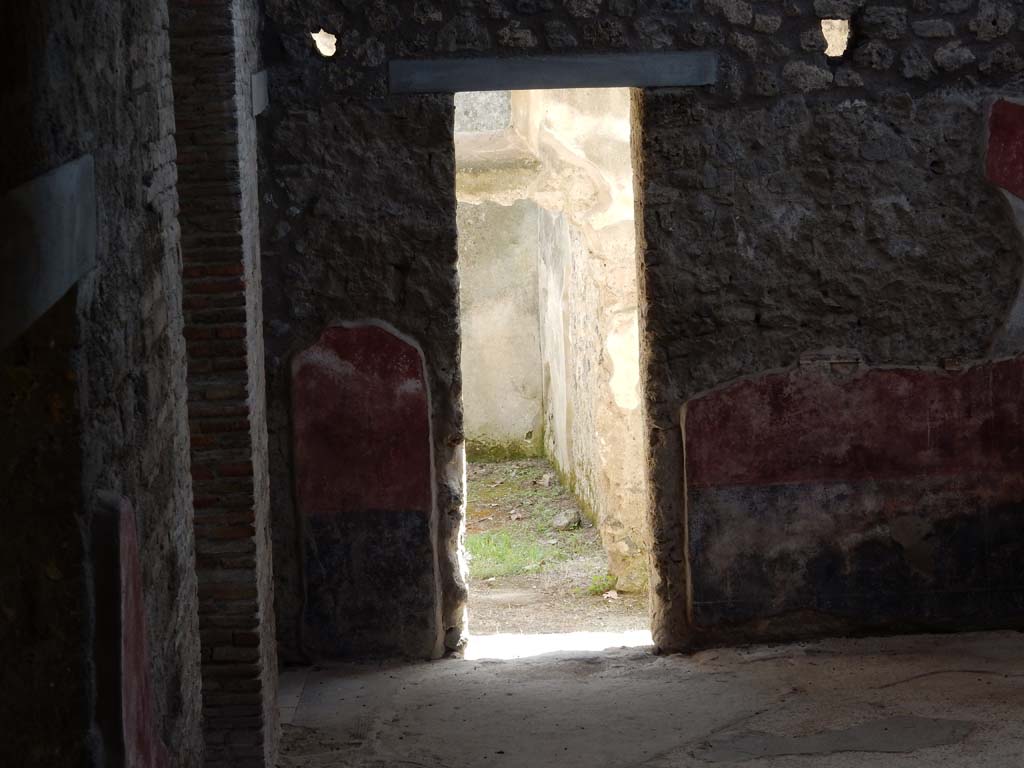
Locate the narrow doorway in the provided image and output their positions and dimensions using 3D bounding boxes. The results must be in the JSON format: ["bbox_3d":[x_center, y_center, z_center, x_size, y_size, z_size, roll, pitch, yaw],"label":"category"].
[{"bbox_3d":[0.153,-0.059,11.559,0.741,2.200,0.400,-2,7,-4],"label":"narrow doorway"}]

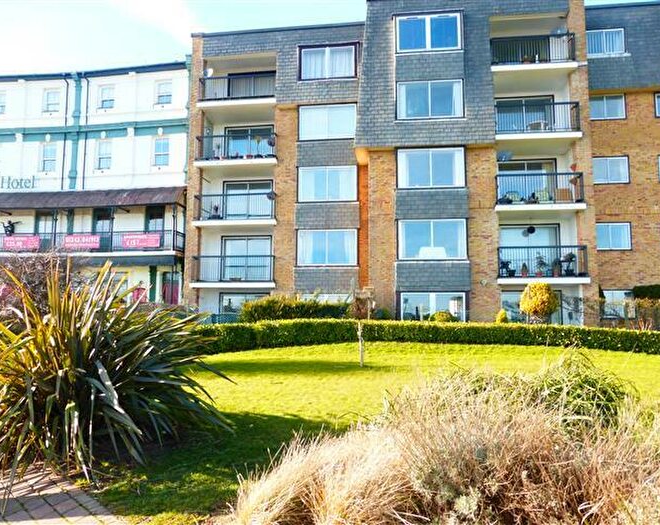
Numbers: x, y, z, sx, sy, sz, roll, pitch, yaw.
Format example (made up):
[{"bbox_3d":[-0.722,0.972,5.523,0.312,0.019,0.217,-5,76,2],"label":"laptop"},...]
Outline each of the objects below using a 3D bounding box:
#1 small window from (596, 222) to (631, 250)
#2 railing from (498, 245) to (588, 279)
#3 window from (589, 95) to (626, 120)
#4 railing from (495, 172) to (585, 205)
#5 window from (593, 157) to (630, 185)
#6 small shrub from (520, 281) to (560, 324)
[{"bbox_3d":[10.993,-0.986,18.772,1.308,1.092,0.121,0,-6,6],"label":"small window"},{"bbox_3d":[7.543,0.005,17.395,3.025,1.134,0.505,0,-6,6],"label":"railing"},{"bbox_3d":[11.394,-6.386,19.939,1.509,1.119,0.120,0,-5,6],"label":"window"},{"bbox_3d":[7.554,-2.608,17.656,3.012,1.116,0.505,0,-6,6],"label":"railing"},{"bbox_3d":[11.000,-3.599,19.033,1.308,1.092,0.121,0,-6,6],"label":"window"},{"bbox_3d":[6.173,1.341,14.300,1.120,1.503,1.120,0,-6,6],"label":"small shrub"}]

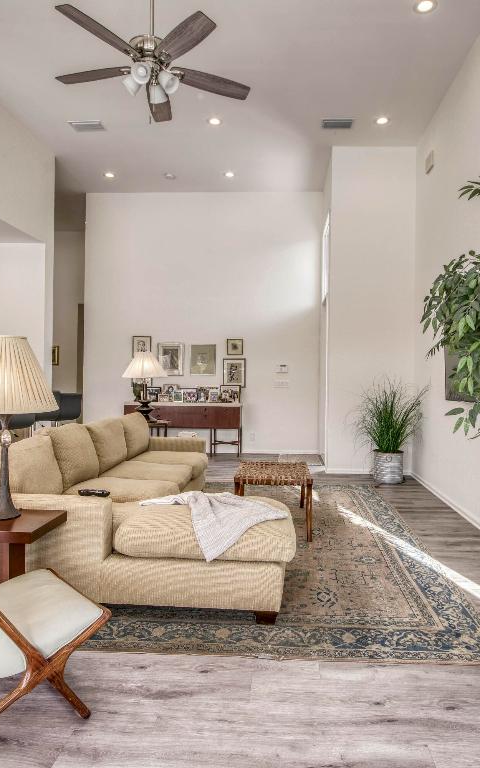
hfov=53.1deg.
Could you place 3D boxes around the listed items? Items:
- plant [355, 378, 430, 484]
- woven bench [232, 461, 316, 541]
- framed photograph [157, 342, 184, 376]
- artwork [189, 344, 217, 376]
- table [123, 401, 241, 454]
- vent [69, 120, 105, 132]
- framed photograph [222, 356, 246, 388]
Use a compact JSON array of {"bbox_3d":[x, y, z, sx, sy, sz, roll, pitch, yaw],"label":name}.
[{"bbox_3d":[1.894,0.573,6.004,0.900,1.283,0.840,1,0,5],"label":"plant"},{"bbox_3d":[0.285,0.960,4.071,0.605,0.475,0.830,1,0,5],"label":"woven bench"},{"bbox_3d":[-1.201,-0.433,8.373,0.470,0.555,0.030,1,0,6],"label":"framed photograph"},{"bbox_3d":[-0.620,-0.408,8.128,0.452,0.519,0.035,1,0,5],"label":"artwork"},{"bbox_3d":[-0.936,0.747,8.110,1.970,0.850,0.460,1,0,6],"label":"table"},{"bbox_3d":[-1.956,-3.311,6.176,0.400,0.030,0.230,1,0,6],"label":"vent"},{"bbox_3d":[-0.094,-0.188,8.260,0.386,0.490,0.030,1,0,6],"label":"framed photograph"}]

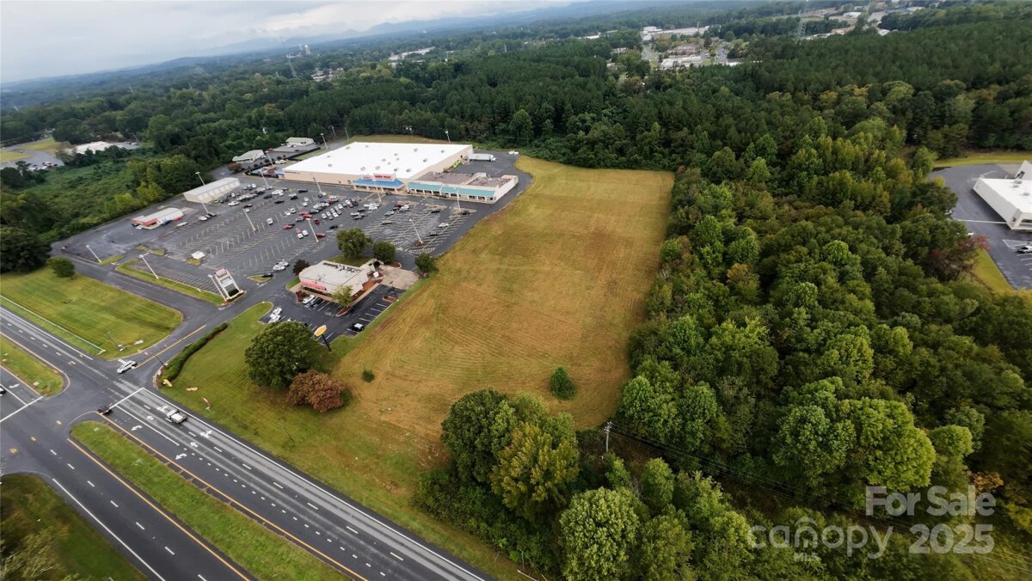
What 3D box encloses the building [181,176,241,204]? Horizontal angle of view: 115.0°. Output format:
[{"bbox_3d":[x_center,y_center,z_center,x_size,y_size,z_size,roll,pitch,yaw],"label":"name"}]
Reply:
[{"bbox_3d":[-232.830,-77.410,253.330,17.000,6.300,32.000,8,40,16],"label":"building"}]

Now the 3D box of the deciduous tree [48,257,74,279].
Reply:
[{"bbox_3d":[-229.800,-10.900,166.700,8.800,9.300,8.800,-3,38,3],"label":"deciduous tree"}]

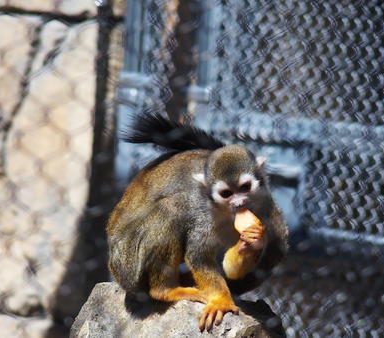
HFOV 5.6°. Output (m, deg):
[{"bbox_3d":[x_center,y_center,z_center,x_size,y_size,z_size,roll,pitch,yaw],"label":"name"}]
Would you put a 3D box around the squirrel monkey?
[{"bbox_3d":[0.004,0.050,3.700,0.135,0.195,0.190,-8,12,-41],"label":"squirrel monkey"}]

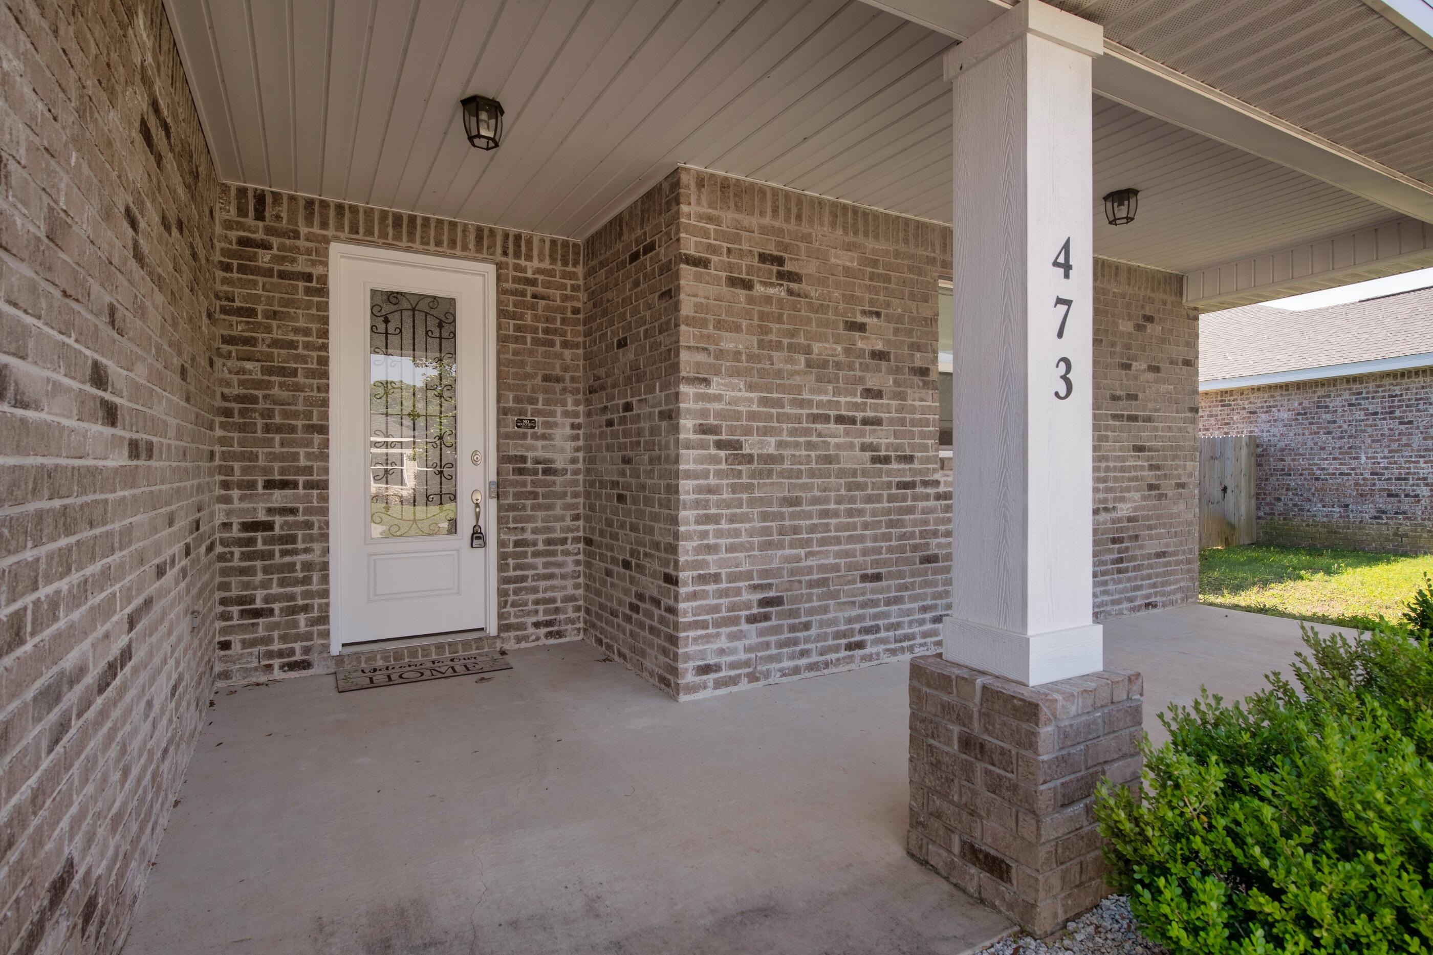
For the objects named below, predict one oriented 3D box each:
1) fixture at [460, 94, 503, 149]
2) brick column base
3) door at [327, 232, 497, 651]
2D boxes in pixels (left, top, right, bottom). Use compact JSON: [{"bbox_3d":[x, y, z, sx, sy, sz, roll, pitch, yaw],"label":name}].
[{"bbox_3d":[-1.043,-1.575,3.213,0.195,0.168,0.175,0,0,-30],"label":"fixture"},{"bbox_3d":[0.983,0.939,2.314,0.498,0.657,0.497,0,0,-30],"label":"brick column base"},{"bbox_3d":[-1.965,-0.174,4.701,1.010,2.530,0.125,0,0,-30],"label":"door"}]

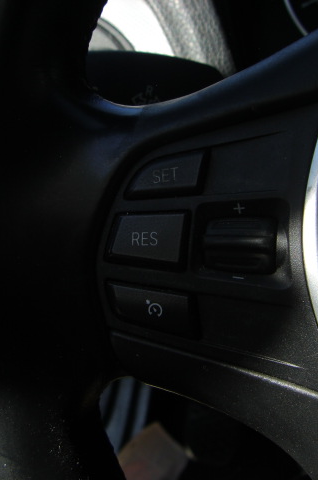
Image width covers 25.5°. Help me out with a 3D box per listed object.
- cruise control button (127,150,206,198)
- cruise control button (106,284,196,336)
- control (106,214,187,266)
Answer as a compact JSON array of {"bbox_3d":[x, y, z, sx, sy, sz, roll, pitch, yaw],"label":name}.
[{"bbox_3d":[0.002,-0.017,0.183,0.019,0.011,0.004,-4,-13,3],"label":"cruise control button"},{"bbox_3d":[-0.002,0.017,0.176,0.022,0.012,0.004,6,-12,5],"label":"cruise control button"},{"bbox_3d":[-0.003,0.000,0.180,0.020,0.013,0.004,1,-13,4],"label":"control"}]

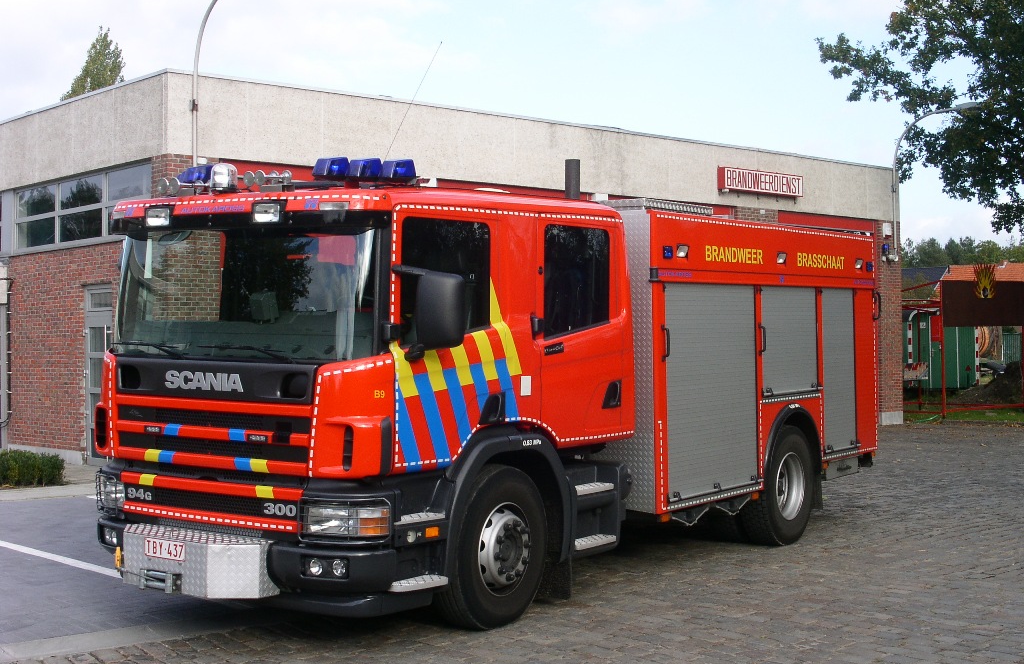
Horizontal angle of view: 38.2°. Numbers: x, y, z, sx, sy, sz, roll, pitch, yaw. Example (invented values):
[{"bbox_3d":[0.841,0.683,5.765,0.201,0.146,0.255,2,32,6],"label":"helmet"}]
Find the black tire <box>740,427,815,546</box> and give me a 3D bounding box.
[{"bbox_3d":[2.321,1.348,12.972,0.305,1.034,1.034,-1,0,35],"label":"black tire"}]

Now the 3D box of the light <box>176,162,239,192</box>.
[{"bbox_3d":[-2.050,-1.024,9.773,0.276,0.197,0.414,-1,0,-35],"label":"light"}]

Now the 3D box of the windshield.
[{"bbox_3d":[-1.762,-0.215,9.056,2.187,0.798,0.276,-1,-8,35],"label":"windshield"}]

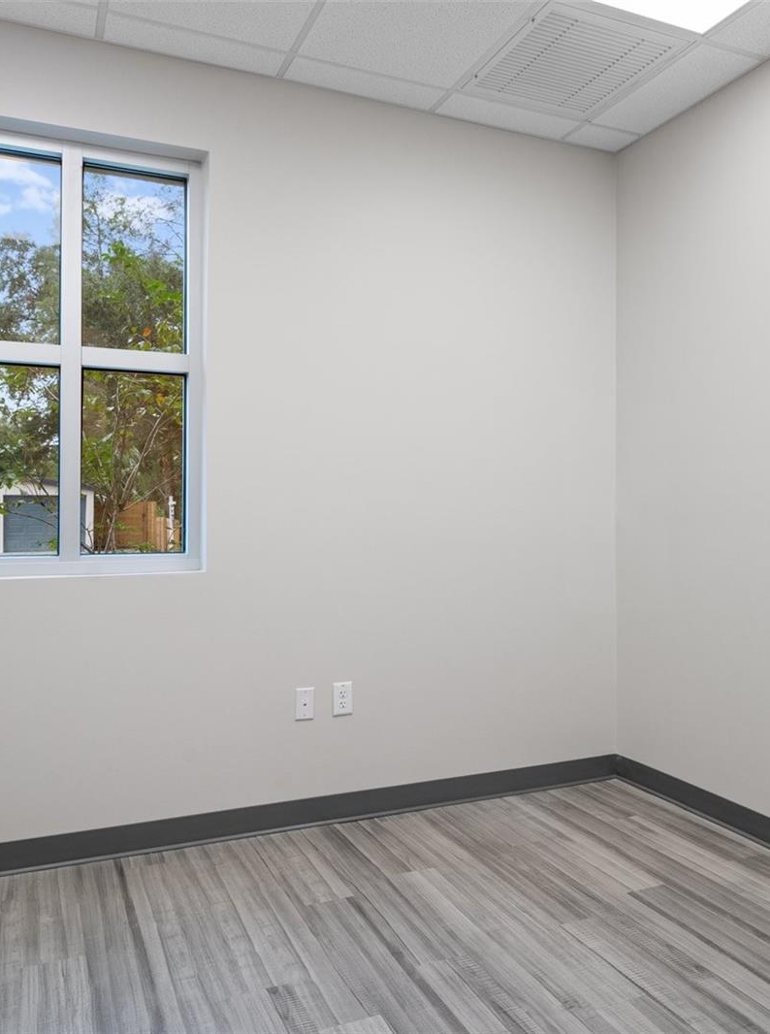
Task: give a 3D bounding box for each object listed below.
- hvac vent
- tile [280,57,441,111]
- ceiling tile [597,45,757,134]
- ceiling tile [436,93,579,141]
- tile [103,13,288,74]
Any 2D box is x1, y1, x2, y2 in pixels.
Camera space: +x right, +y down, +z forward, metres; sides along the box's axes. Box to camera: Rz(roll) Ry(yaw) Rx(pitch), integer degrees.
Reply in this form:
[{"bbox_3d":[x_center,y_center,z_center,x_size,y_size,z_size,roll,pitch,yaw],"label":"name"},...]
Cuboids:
[{"bbox_3d":[0.659,-1.614,2.608,0.542,0.030,0.536,0,0,-23],"label":"hvac vent"},{"bbox_3d":[-0.063,-1.609,2.714,0.590,0.020,0.146,0,0,-23],"label":"tile"},{"bbox_3d":[1.078,-1.610,2.769,0.286,0.020,0.548,0,0,-23],"label":"ceiling tile"},{"bbox_3d":[0.506,-1.610,2.934,0.588,0.020,0.146,0,0,-23],"label":"ceiling tile"},{"bbox_3d":[-0.634,-1.608,2.491,0.587,0.020,0.149,0,0,-23],"label":"tile"}]

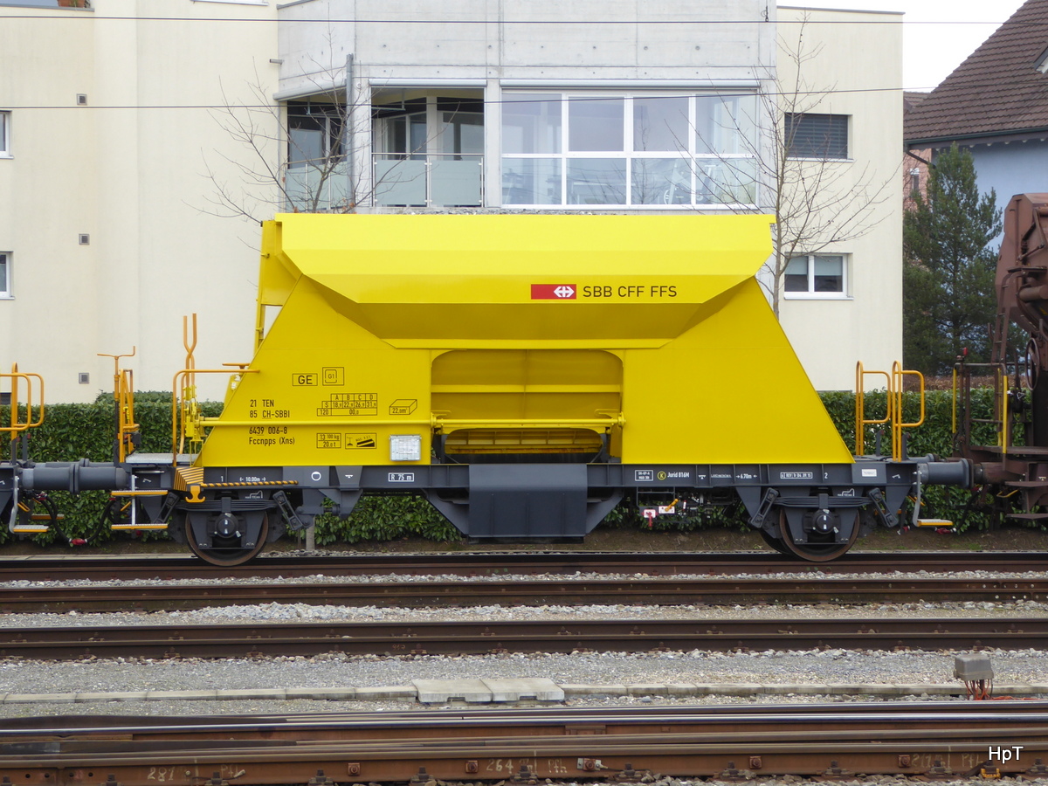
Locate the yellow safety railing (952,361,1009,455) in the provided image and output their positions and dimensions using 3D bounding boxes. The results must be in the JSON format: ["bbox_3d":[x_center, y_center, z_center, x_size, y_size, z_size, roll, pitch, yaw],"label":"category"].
[{"bbox_3d":[5.300,0.175,37.700,0.100,1.050,2.400,0,1,-5],"label":"yellow safety railing"}]

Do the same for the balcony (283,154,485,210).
[{"bbox_3d":[-2.823,-4.083,63.696,3.950,1.080,2.400,0,1,-5],"label":"balcony"}]

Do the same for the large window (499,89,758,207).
[{"bbox_3d":[2.064,-4.730,63.000,5.000,2.280,0.200,0,1,-5],"label":"large window"}]

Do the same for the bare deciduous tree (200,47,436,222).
[{"bbox_3d":[-2.637,-1.368,43.000,3.400,6.800,3.200,0,1,-5],"label":"bare deciduous tree"}]

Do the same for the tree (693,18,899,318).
[{"bbox_3d":[3.484,-1.519,43.300,3.000,7.110,2.900,0,1,-5],"label":"tree"}]

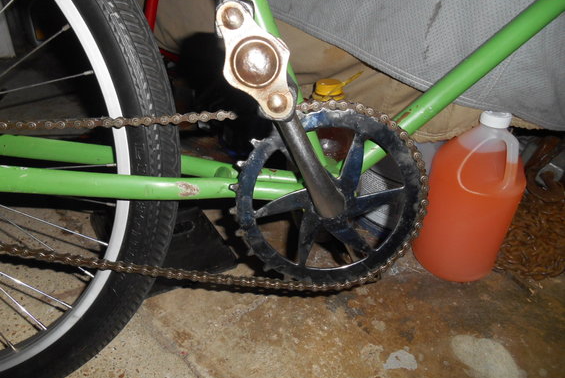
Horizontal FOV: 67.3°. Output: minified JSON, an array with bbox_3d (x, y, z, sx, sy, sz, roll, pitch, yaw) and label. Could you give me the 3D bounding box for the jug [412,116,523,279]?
[{"bbox_3d":[0.325,0.008,0.728,0.150,0.300,0.150,-13,37,-19],"label":"jug"}]

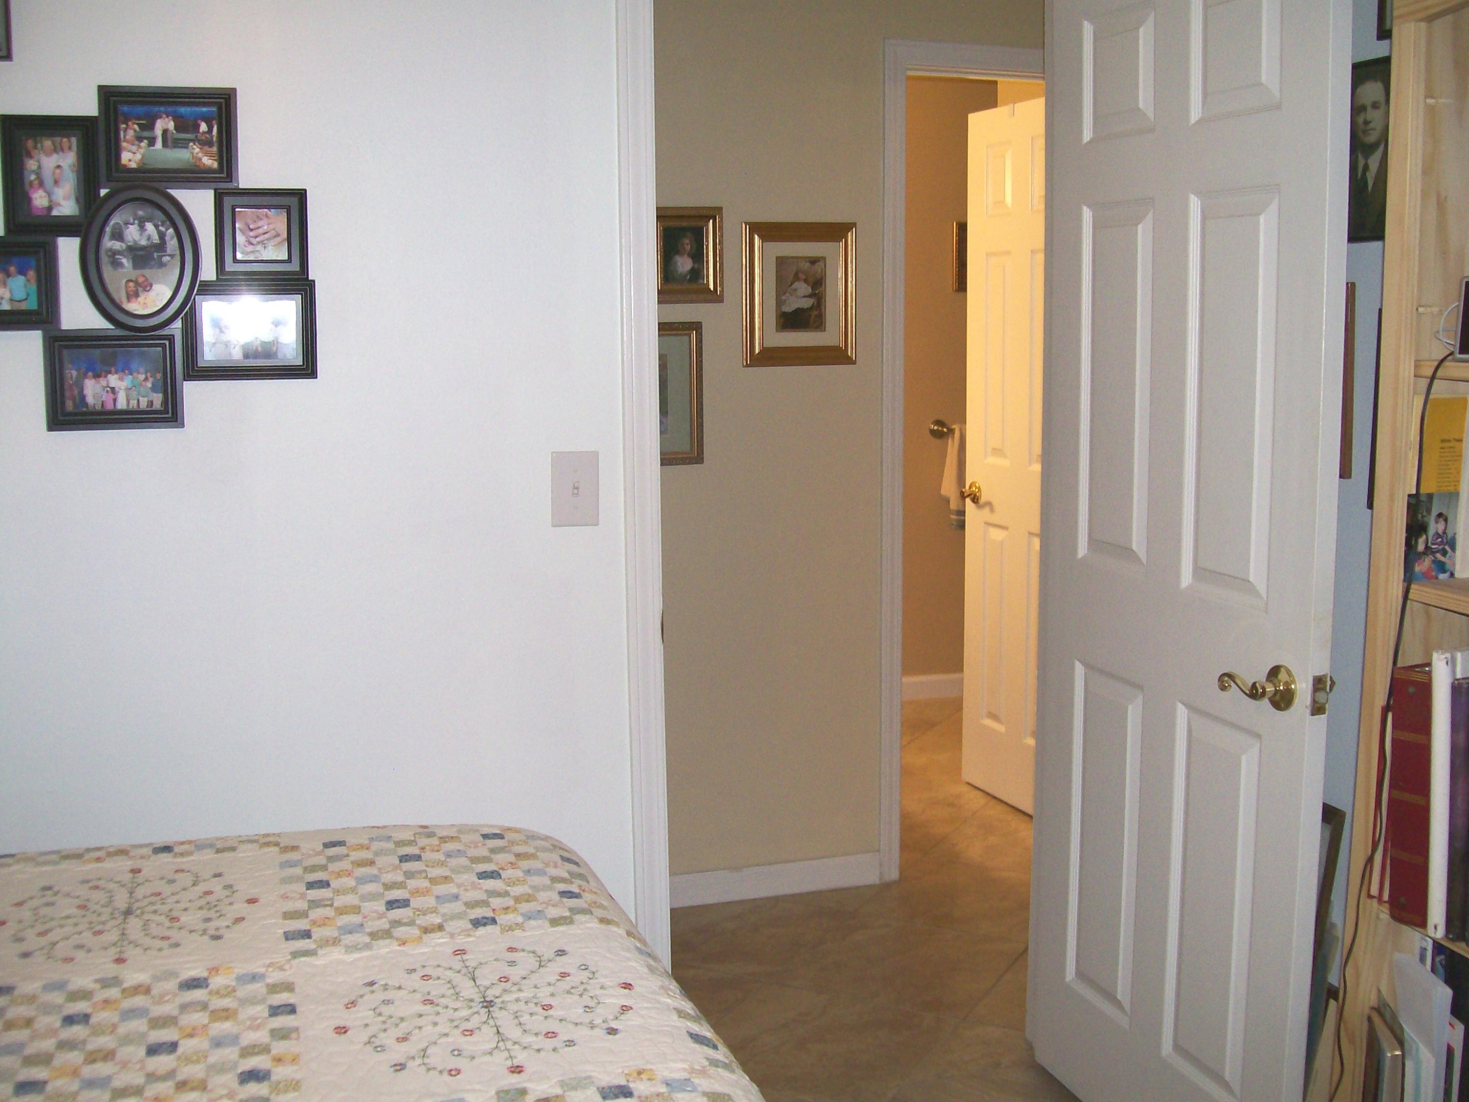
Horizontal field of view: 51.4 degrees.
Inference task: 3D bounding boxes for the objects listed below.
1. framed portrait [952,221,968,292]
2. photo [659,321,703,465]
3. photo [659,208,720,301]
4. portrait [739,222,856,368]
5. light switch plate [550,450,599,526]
[{"bbox_3d":[0.902,-1.085,5.651,0.205,0.256,0.022,-3,9,-16],"label":"framed portrait"},{"bbox_3d":[-0.203,-0.365,3.586,0.270,0.335,0.022,-3,9,-16],"label":"photo"},{"bbox_3d":[-0.117,-0.688,3.561,0.193,0.222,0.026,-3,9,-16],"label":"photo"},{"bbox_3d":[0.155,-0.612,3.654,0.283,0.338,0.026,-3,9,-16],"label":"portrait"},{"bbox_3d":[-0.259,-0.101,2.492,0.077,0.122,0.012,-3,9,-16],"label":"light switch plate"}]

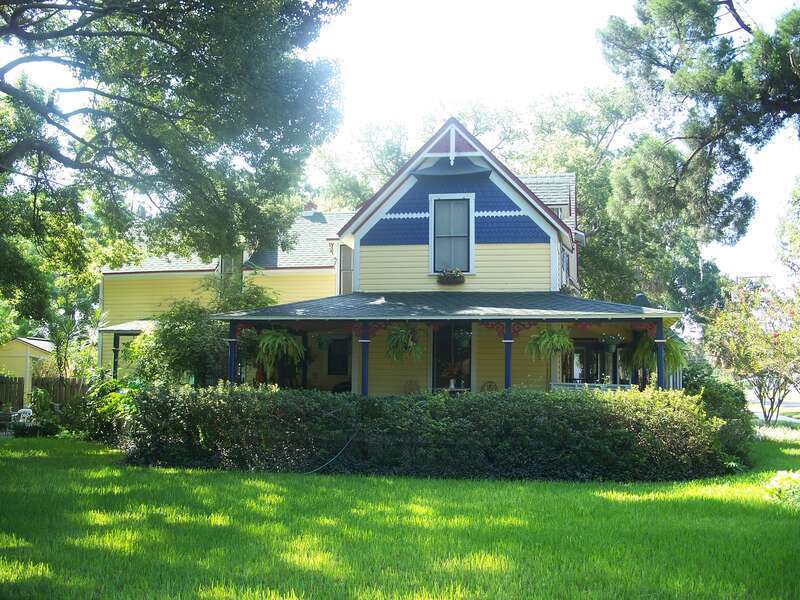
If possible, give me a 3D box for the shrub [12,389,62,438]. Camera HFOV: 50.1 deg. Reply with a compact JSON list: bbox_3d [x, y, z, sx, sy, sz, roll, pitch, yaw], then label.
[{"bbox_3d":[-10.429,3.265,24.600,1.400,1.420,1.250,1,-6,0],"label":"shrub"}]

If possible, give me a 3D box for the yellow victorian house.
[{"bbox_3d":[-1.646,0.146,24.921,17.700,7.800,13.700,-1,-6,11],"label":"yellow victorian house"}]

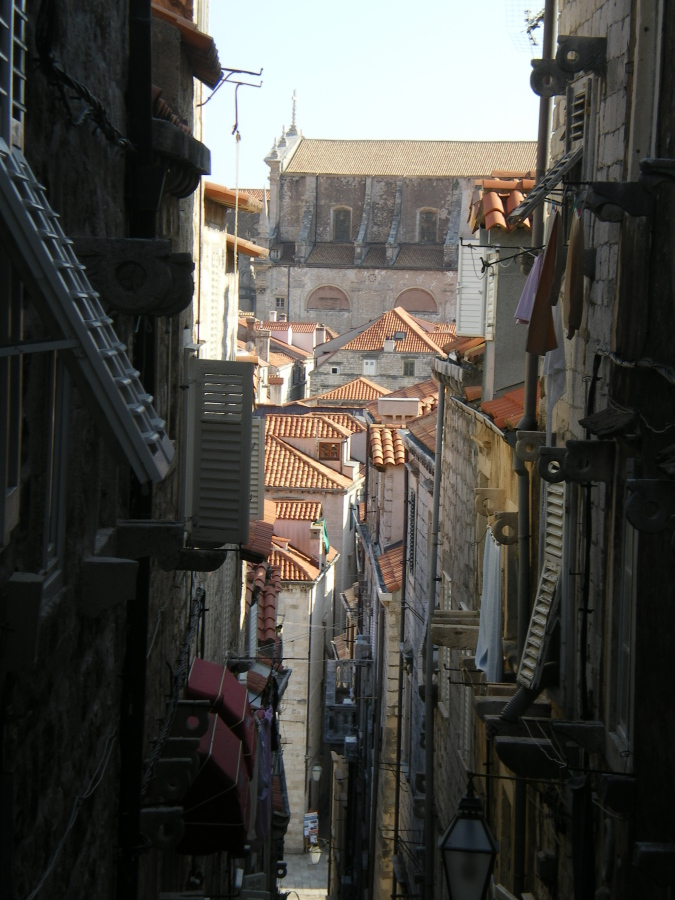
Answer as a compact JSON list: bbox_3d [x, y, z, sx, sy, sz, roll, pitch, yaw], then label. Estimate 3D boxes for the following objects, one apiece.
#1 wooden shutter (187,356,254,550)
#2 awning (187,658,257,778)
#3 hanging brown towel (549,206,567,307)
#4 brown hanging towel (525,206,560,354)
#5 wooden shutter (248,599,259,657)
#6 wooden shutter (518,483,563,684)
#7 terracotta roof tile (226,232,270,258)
[{"bbox_3d":[-0.870,0.019,18.300,0.500,1.400,0.050,3,2,29],"label":"wooden shutter"},{"bbox_3d":[-0.994,2.323,21.000,0.550,0.760,2.000,2,2,-1],"label":"awning"},{"bbox_3d":[1.543,-1.360,17.000,0.100,0.710,0.300,2,2,-1],"label":"hanging brown towel"},{"bbox_3d":[1.441,-1.185,17.000,0.180,1.030,0.350,2,2,-1],"label":"brown hanging towel"},{"bbox_3d":[-1.462,3.257,42.000,0.050,1.220,0.650,2,2,7],"label":"wooden shutter"},{"bbox_3d":[1.473,0.952,17.500,0.220,1.530,0.580,1,2,-8],"label":"wooden shutter"},{"bbox_3d":[-1.340,-3.037,36.000,0.660,0.130,0.280,23,1,-2],"label":"terracotta roof tile"}]

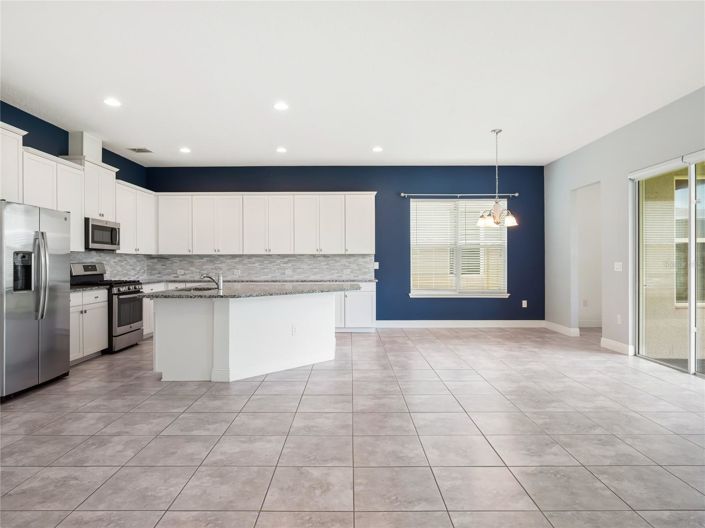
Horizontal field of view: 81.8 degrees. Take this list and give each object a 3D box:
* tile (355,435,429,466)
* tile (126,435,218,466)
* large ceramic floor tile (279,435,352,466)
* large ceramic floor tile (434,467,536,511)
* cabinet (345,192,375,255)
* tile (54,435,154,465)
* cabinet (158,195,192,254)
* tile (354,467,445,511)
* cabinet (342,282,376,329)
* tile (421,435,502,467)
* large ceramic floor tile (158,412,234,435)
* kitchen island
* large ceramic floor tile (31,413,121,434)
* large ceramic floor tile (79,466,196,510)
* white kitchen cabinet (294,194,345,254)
[{"bbox_3d":[0.238,1.222,2.665,0.457,0.015,0.448,0,0,0],"label":"tile"},{"bbox_3d":[-1.146,1.215,2.652,0.460,0.010,0.436,0,0,0],"label":"tile"},{"bbox_3d":[-0.226,1.215,2.655,0.460,0.010,0.436,0,0,0],"label":"large ceramic floor tile"},{"bbox_3d":[0.700,1.222,2.222,0.457,0.015,0.448,0,0,0],"label":"large ceramic floor tile"},{"bbox_3d":[0.145,-0.717,7.520,0.540,1.090,0.340,0,0,0],"label":"cabinet"},{"bbox_3d":[-1.591,1.218,2.648,0.455,0.012,0.443,0,0,0],"label":"tile"},{"bbox_3d":[-3.190,-0.713,7.515,0.620,1.080,0.330,0,0,0],"label":"cabinet"},{"bbox_3d":[0.235,1.217,2.219,0.460,0.010,0.436,0,0,0],"label":"tile"},{"bbox_3d":[0.132,0.753,7.304,0.555,0.875,0.610,0,0,0],"label":"cabinet"},{"bbox_3d":[0.700,1.225,2.672,0.458,0.010,0.445,0,0,0],"label":"tile"},{"bbox_3d":[-1.133,1.216,3.083,0.455,0.012,0.443,0,0,0],"label":"large ceramic floor tile"},{"bbox_3d":[-0.990,0.763,5.040,2.220,0.914,2.120,0,0,0],"label":"kitchen island"},{"bbox_3d":[-2.047,1.218,3.085,0.455,0.012,0.443,0,0,0],"label":"large ceramic floor tile"},{"bbox_3d":[-1.145,1.217,2.216,0.460,0.010,0.436,0,0,0],"label":"large ceramic floor tile"},{"bbox_3d":[-0.589,-0.717,7.520,0.915,1.090,0.340,0,0,0],"label":"white kitchen cabinet"}]

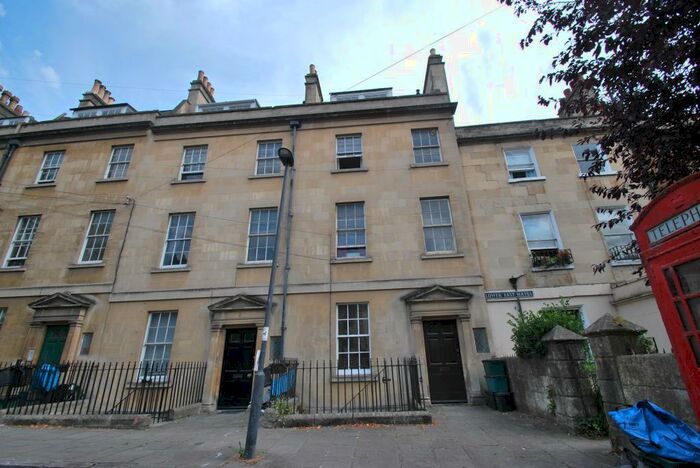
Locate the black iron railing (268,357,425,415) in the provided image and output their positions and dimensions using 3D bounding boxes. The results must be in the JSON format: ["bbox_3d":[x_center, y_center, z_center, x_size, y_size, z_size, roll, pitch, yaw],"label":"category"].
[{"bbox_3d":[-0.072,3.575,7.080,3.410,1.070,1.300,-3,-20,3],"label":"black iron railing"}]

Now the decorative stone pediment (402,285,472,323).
[{"bbox_3d":[2.628,2.084,8.891,2.085,0.983,0.340,-3,-17,3],"label":"decorative stone pediment"}]

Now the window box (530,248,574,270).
[{"bbox_3d":[6.106,0.773,8.913,1.112,0.514,0.250,-5,-17,7],"label":"window box"}]

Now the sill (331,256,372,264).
[{"bbox_3d":[0.046,0.828,9.033,1.300,0.130,0.190,-3,-20,3],"label":"sill"}]

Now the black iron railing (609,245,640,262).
[{"bbox_3d":[7.994,0.576,8.301,1.150,0.400,0.200,-4,-20,5],"label":"black iron railing"}]

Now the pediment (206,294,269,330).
[{"bbox_3d":[-3.164,2.281,8.622,1.920,0.930,0.360,-3,-20,3],"label":"pediment"}]

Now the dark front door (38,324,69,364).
[{"bbox_3d":[-9.082,3.866,8.861,0.920,2.120,0.090,-3,-20,3],"label":"dark front door"}]

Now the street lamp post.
[{"bbox_3d":[-1.489,0.897,5.209,0.380,5.300,0.650,-4,-21,16],"label":"street lamp post"}]

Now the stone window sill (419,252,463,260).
[{"bbox_3d":[2.979,0.758,9.418,1.337,0.095,0.200,-3,-17,3],"label":"stone window sill"}]

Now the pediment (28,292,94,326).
[{"bbox_3d":[-8.855,2.349,9.036,1.960,0.960,0.360,-3,-20,3],"label":"pediment"}]

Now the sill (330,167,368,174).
[{"bbox_3d":[0.003,-2.214,10.538,1.340,0.095,0.200,-3,-17,3],"label":"sill"}]

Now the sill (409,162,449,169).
[{"bbox_3d":[2.819,-2.374,10.386,1.351,0.095,0.200,-3,-17,3],"label":"sill"}]

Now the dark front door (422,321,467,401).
[{"bbox_3d":[2.794,3.738,8.652,0.999,2.285,0.070,-3,-17,3],"label":"dark front door"}]

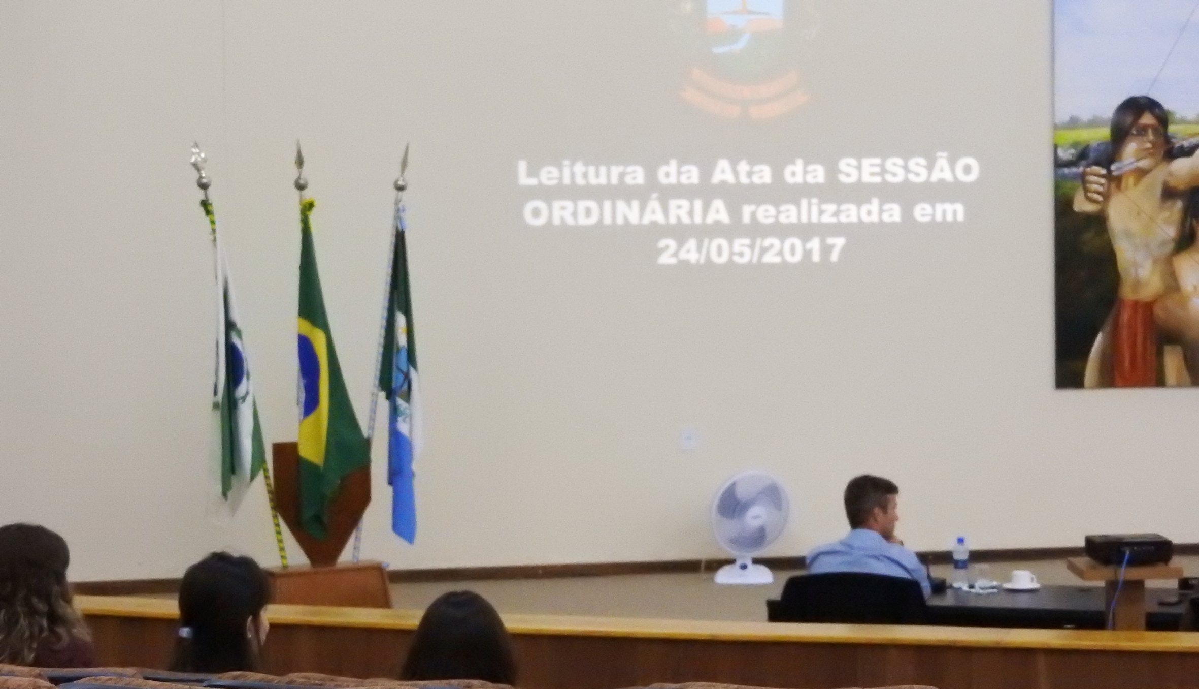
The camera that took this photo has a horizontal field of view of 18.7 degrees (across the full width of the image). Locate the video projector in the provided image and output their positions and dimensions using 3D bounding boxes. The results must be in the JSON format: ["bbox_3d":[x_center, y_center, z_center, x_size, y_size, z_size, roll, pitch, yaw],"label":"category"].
[{"bbox_3d":[1.863,0.724,12.800,0.290,0.095,0.235,-1,3,-8],"label":"video projector"}]

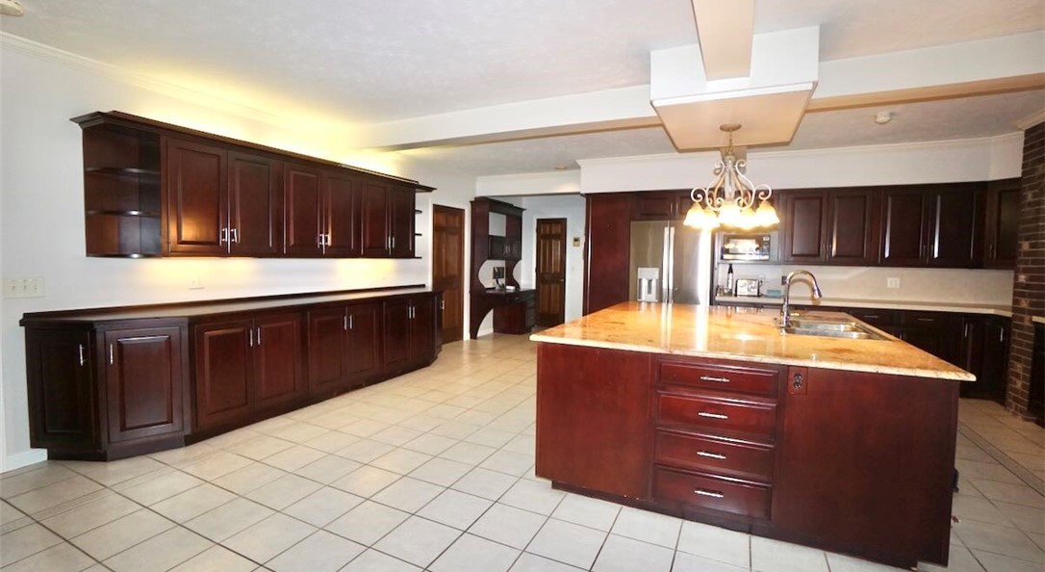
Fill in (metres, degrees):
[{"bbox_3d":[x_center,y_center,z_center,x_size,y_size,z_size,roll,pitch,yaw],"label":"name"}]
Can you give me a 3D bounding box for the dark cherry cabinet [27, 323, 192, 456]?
[{"bbox_3d":[-2.689,0.683,2.887,0.672,0.890,0.573,-2,4,-43],"label":"dark cherry cabinet"}]

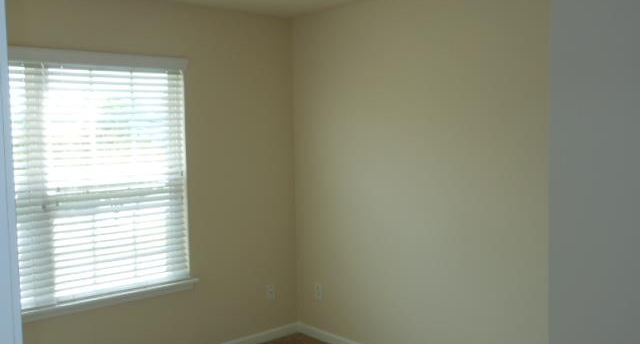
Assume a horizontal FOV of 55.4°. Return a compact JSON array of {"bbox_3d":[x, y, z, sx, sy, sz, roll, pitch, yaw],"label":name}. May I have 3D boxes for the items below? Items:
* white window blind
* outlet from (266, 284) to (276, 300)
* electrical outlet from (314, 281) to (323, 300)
[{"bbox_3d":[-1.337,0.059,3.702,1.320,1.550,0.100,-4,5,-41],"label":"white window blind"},{"bbox_3d":[-0.361,0.908,4.596,0.073,0.117,0.014,-4,5,-41],"label":"outlet"},{"bbox_3d":[-0.016,0.903,4.579,0.014,0.117,0.073,-4,5,-41],"label":"electrical outlet"}]

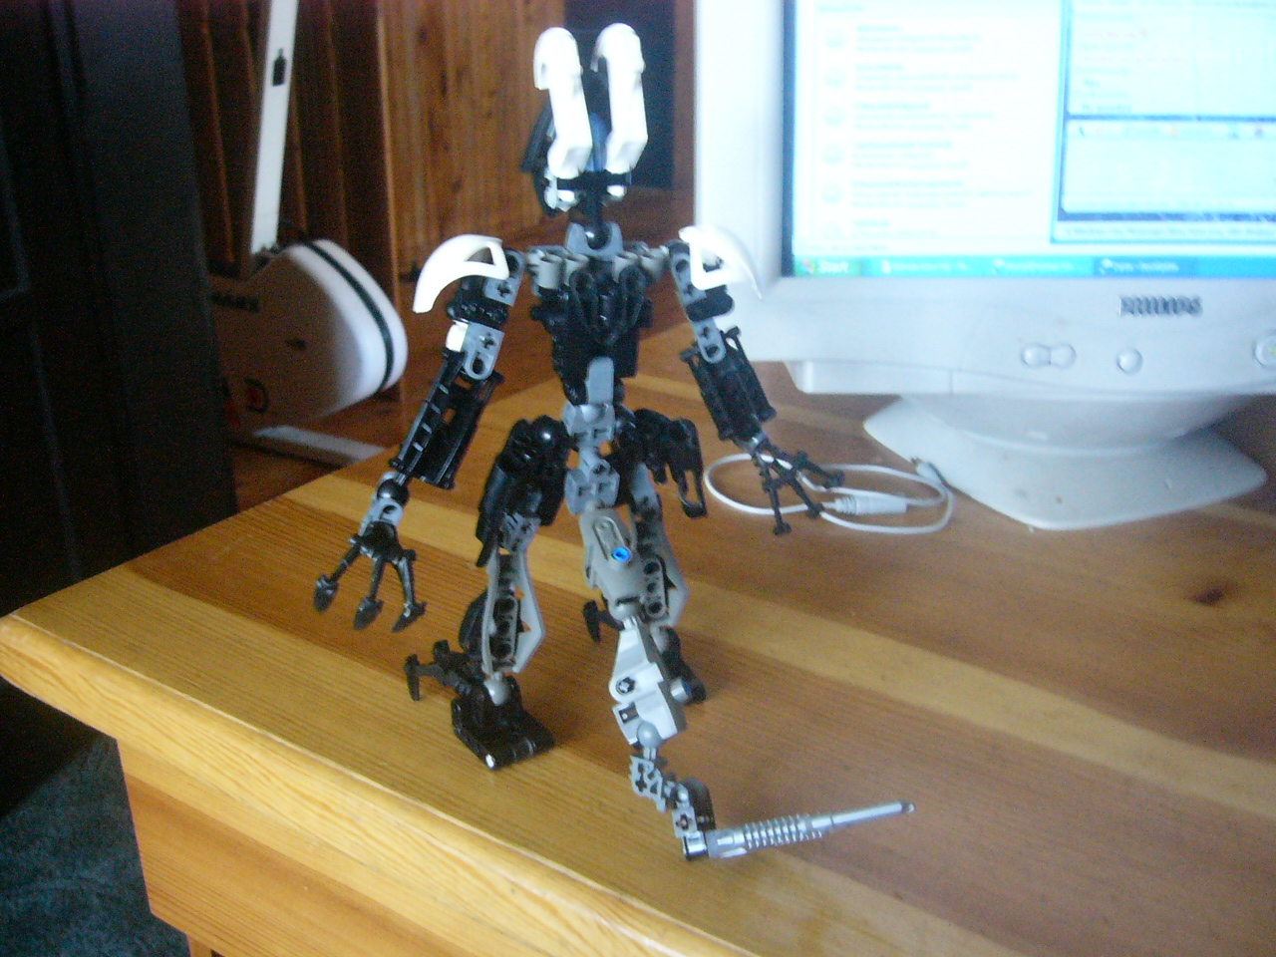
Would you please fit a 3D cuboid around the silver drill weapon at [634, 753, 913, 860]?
[{"bbox_3d":[0.042,0.095,0.397,0.087,0.023,0.034,-6,23,-15],"label":"silver drill weapon"}]

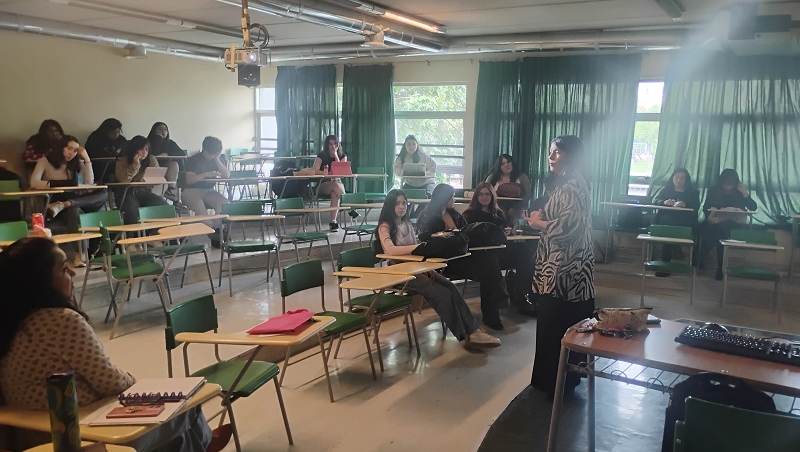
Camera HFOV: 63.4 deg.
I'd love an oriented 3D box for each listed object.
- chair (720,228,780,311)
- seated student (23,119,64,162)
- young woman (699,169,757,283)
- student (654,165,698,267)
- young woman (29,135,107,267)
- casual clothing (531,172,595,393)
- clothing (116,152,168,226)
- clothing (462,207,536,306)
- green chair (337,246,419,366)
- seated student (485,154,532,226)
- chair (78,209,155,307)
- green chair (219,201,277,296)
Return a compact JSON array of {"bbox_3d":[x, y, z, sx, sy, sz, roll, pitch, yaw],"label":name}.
[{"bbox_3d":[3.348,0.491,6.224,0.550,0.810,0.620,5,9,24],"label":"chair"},{"bbox_3d":[-4.140,-0.609,7.600,0.720,1.250,0.500,6,10,32],"label":"seated student"},{"bbox_3d":[3.932,-0.074,7.779,0.600,1.230,0.780,5,9,25],"label":"young woman"},{"bbox_3d":[3.226,-0.067,7.585,0.550,1.210,0.800,6,10,30],"label":"student"},{"bbox_3d":[-3.357,-0.278,6.580,0.700,1.250,0.750,-5,11,-40],"label":"young woman"},{"bbox_3d":[1.051,0.344,4.192,0.360,1.370,0.460,1,8,-6],"label":"casual clothing"},{"bbox_3d":[-2.873,-0.376,7.200,0.600,0.900,0.650,-5,11,-38],"label":"clothing"},{"bbox_3d":[0.980,0.272,6.299,0.500,0.880,0.720,-4,9,-30],"label":"clothing"},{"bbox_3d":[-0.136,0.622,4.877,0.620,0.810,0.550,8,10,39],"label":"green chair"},{"bbox_3d":[1.440,-0.300,8.600,0.600,1.270,0.750,5,9,25],"label":"seated student"},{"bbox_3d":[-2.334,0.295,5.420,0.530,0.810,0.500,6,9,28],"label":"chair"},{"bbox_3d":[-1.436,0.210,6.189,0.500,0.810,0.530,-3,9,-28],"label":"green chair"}]

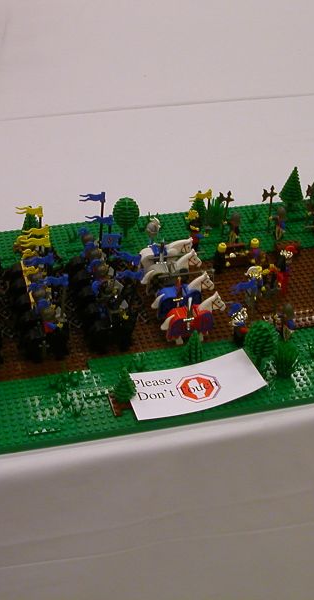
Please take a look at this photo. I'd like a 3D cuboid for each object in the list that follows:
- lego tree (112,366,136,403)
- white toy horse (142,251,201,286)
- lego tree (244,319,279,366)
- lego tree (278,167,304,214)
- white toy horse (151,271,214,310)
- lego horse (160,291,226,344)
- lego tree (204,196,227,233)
[{"bbox_3d":[-0.034,0.084,0.892,0.024,0.041,0.024,3,38,-2],"label":"lego tree"},{"bbox_3d":[0.019,-0.035,1.034,0.075,0.060,0.018,-7,39,-14],"label":"white toy horse"},{"bbox_3d":[0.113,0.051,0.930,0.034,0.064,0.034,-7,39,-14],"label":"lego tree"},{"bbox_3d":[0.192,-0.160,1.209,0.034,0.066,0.034,-7,39,-14],"label":"lego tree"},{"bbox_3d":[0.031,-0.008,1.000,0.075,0.060,0.018,-7,39,-14],"label":"white toy horse"},{"bbox_3d":[0.042,0.017,0.969,0.075,0.060,0.020,-7,39,-14],"label":"lego horse"},{"bbox_3d":[0.080,-0.119,1.165,0.028,0.042,0.028,2,38,-2],"label":"lego tree"}]

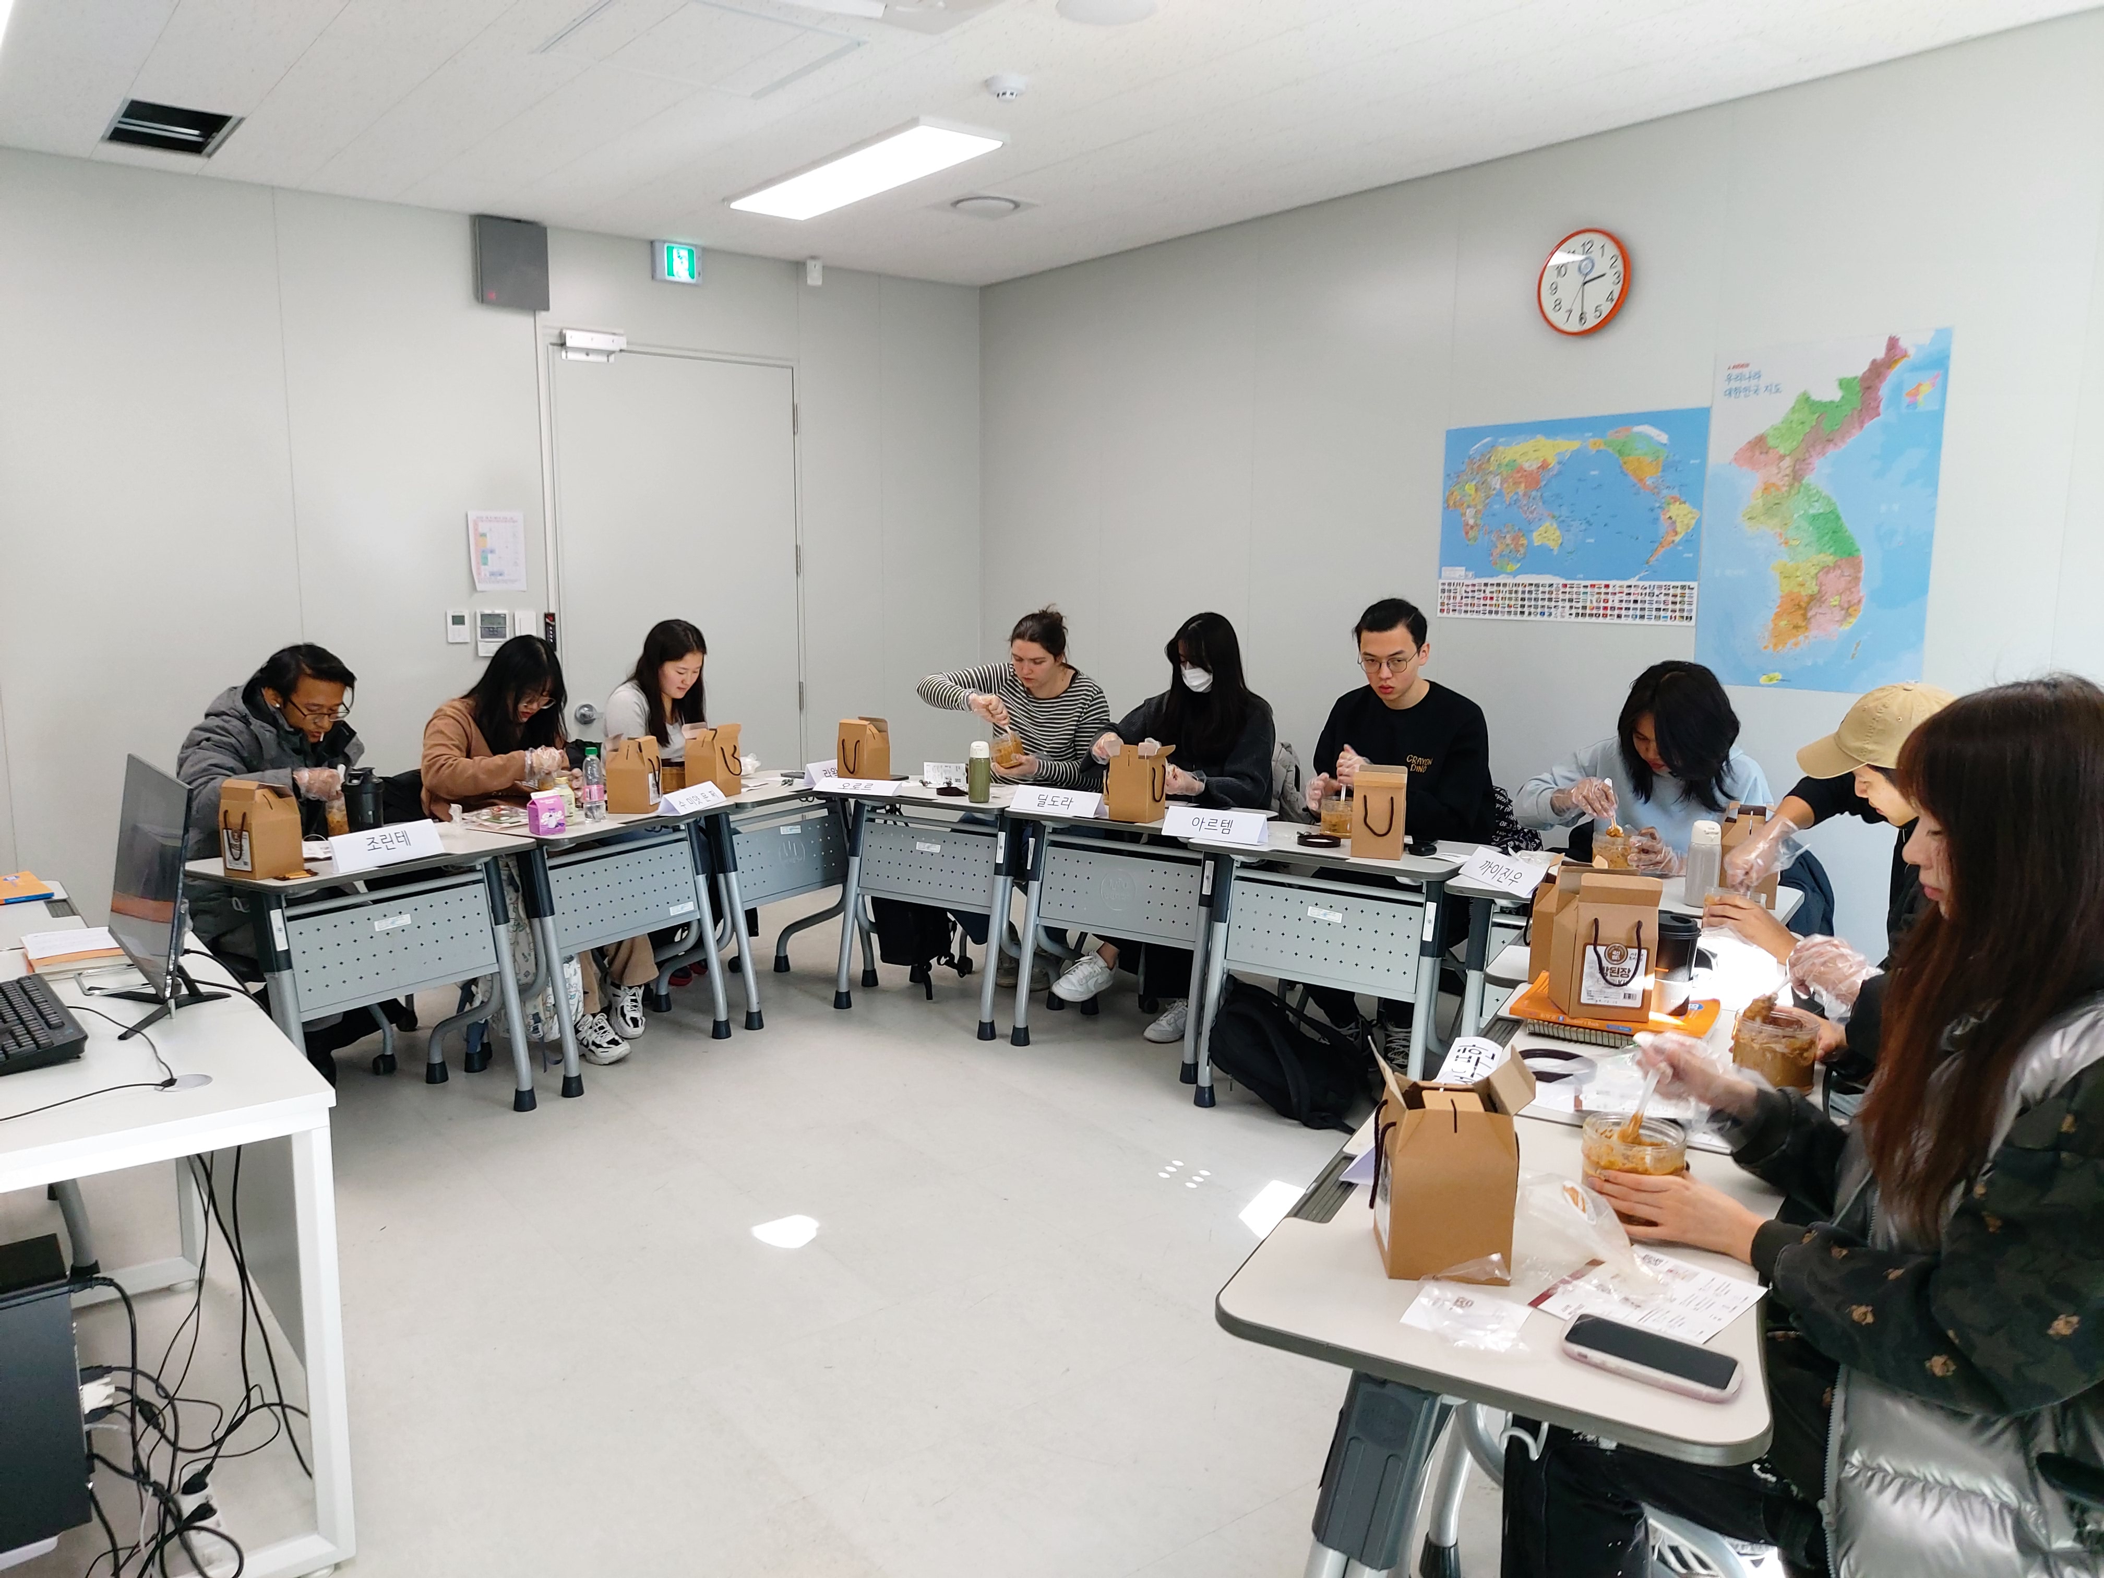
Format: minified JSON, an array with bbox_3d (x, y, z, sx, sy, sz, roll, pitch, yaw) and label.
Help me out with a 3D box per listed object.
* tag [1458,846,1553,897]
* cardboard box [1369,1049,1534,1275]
[{"bbox_3d":[1.083,0.193,3.603,0.076,0.066,0.292,-3,9,-19],"label":"tag"},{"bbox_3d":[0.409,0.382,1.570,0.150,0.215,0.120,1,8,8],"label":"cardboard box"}]

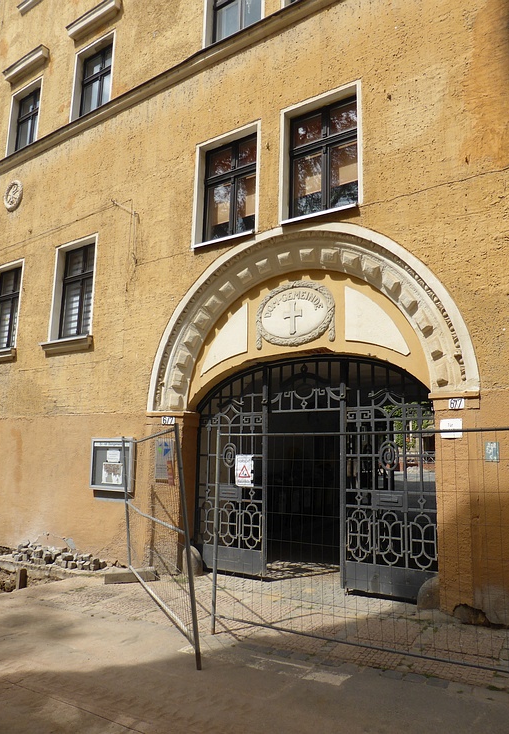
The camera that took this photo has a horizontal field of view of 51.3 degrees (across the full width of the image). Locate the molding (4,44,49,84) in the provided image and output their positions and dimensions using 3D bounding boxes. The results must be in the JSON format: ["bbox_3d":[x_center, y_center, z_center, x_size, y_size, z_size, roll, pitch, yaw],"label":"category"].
[{"bbox_3d":[-5.435,-7.161,12.602,1.573,0.259,0.210,-6,-13,34],"label":"molding"}]

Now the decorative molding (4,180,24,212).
[{"bbox_3d":[-5.473,-3.861,12.030,0.758,0.749,0.100,-6,-13,34],"label":"decorative molding"}]

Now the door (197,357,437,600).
[{"bbox_3d":[0.638,1.367,7.257,3.700,3.080,0.150,-6,-13,34],"label":"door"}]

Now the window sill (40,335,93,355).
[{"bbox_3d":[-3.575,-0.404,10.027,1.452,0.203,0.150,-6,-13,34],"label":"window sill"}]

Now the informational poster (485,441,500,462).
[{"bbox_3d":[2.518,0.904,5.609,0.140,0.208,0.012,-6,-13,34],"label":"informational poster"}]

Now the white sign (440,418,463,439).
[{"bbox_3d":[2.208,0.694,5.934,0.010,0.215,0.300,8,-13,-33],"label":"white sign"}]

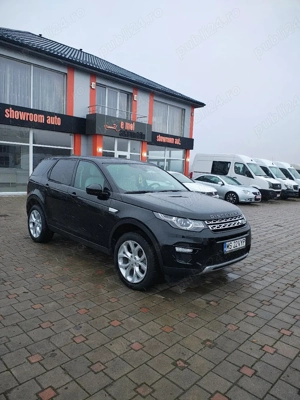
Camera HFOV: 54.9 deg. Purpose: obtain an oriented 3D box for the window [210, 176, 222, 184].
[{"bbox_3d":[3.294,-0.974,14.296,0.090,0.380,0.850,-3,8,-44],"label":"window"}]

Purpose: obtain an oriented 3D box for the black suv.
[{"bbox_3d":[-0.545,0.062,5.070,1.970,1.700,4.580,-3,9,-45],"label":"black suv"}]

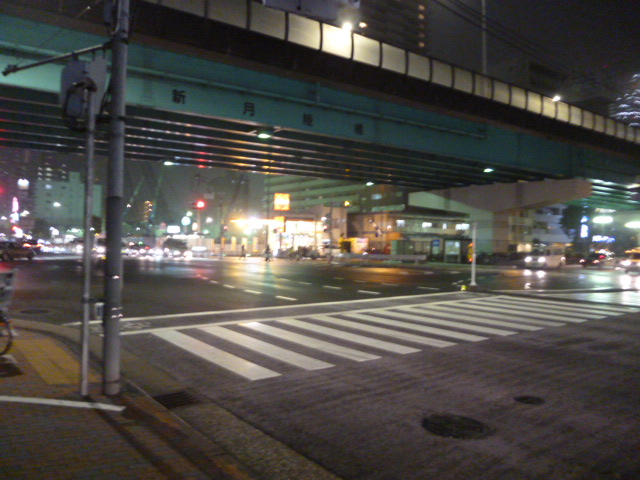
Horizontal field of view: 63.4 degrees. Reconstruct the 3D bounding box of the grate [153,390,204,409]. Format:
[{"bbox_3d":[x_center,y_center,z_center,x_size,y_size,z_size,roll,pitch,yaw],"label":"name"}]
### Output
[{"bbox_3d":[-1.648,1.839,5.955,0.430,0.050,0.440,1,0,-36],"label":"grate"}]

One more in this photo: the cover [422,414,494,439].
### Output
[{"bbox_3d":[1.395,1.896,5.237,0.690,0.040,0.690,1,0,0],"label":"cover"}]

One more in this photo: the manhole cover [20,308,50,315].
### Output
[{"bbox_3d":[-6.714,1.694,12.189,0.620,0.040,0.620,1,0,0],"label":"manhole cover"}]

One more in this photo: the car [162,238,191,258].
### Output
[{"bbox_3d":[-12.200,0.730,44.000,1.700,1.680,4.300,1,0,-27],"label":"car"}]

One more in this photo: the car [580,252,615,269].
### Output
[{"bbox_3d":[24.950,1.810,46.500,4.200,1.420,1.680,1,0,-43],"label":"car"}]

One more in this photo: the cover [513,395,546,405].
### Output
[{"bbox_3d":[2.495,1.899,6.115,0.350,0.040,0.350,1,0,0],"label":"cover"}]

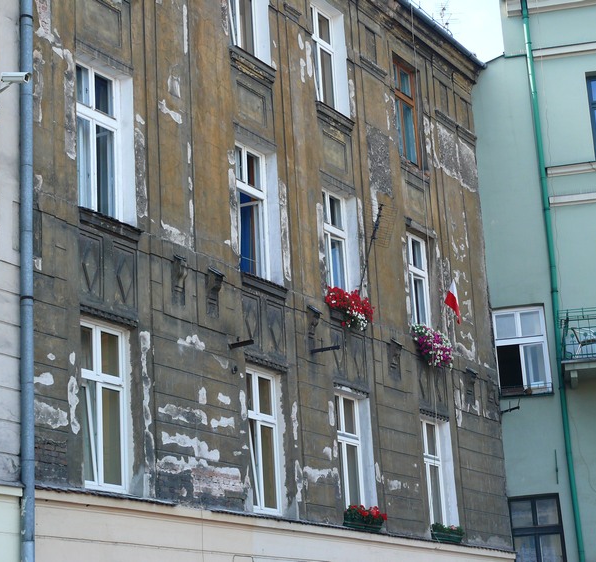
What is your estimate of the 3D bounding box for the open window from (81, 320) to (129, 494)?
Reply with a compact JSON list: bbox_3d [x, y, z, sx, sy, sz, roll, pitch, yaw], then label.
[{"bbox_3d":[-2.582,1.609,18.144,0.144,2.110,1.104,-14,-20,31],"label":"open window"}]

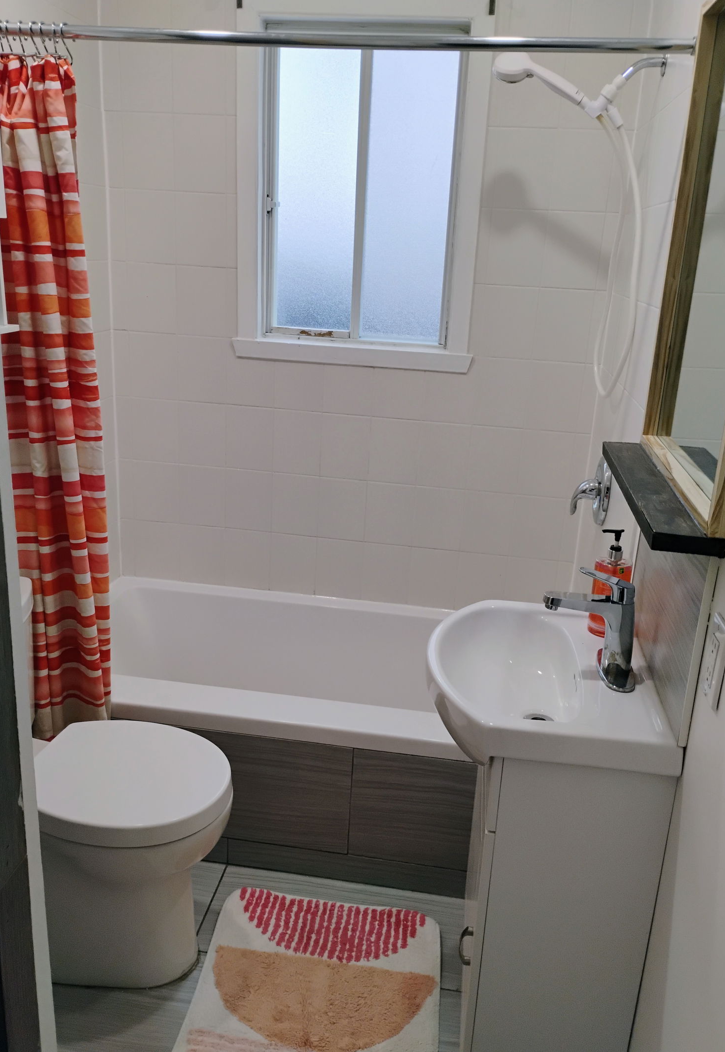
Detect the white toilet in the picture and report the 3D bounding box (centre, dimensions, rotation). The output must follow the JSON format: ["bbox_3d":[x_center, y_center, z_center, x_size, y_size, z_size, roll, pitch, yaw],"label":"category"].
[{"bbox_3d":[-0.617,0.545,1.812,0.685,0.770,0.370,5,17,7],"label":"white toilet"}]

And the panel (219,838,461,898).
[{"bbox_3d":[-0.043,0.843,2.112,0.601,0.078,0.014,5,17,7],"label":"panel"}]

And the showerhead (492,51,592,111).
[{"bbox_3d":[0.410,-1.021,1.950,0.228,0.078,0.085,35,19,-3],"label":"showerhead"}]

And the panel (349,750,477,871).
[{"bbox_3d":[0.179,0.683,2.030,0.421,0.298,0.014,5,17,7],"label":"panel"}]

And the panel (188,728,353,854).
[{"bbox_3d":[-0.310,0.639,2.091,0.569,0.298,0.014,5,17,7],"label":"panel"}]

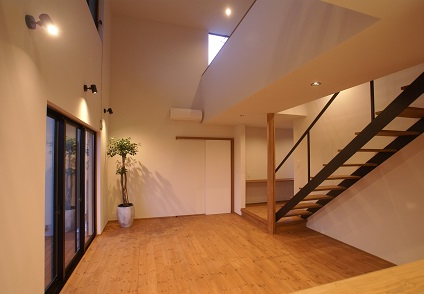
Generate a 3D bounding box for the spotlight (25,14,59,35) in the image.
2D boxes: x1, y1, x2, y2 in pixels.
[{"bbox_3d":[-1.443,-1.043,1.675,0.185,0.145,0.110,0,-3,-19],"label":"spotlight"}]

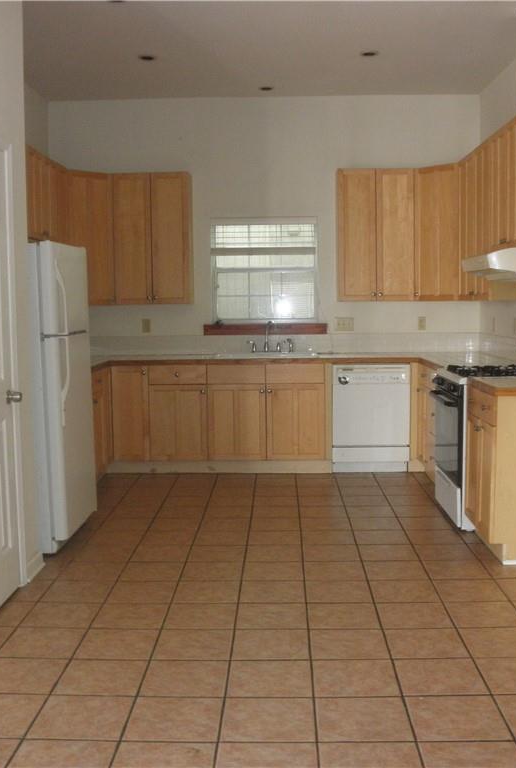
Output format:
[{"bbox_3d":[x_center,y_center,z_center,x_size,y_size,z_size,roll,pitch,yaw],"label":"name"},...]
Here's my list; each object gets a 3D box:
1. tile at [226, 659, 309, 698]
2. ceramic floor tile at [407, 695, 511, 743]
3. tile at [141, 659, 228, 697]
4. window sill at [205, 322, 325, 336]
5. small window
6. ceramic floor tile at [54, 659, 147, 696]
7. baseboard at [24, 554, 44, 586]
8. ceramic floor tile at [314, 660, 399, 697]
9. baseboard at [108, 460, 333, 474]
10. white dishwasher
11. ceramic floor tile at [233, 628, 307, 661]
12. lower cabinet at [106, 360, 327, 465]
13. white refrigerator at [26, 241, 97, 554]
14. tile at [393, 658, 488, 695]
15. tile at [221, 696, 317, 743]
[{"bbox_3d":[0.045,1.078,3.024,0.305,0.010,0.305,-1,6,2],"label":"tile"},{"bbox_3d":[0.650,1.095,2.708,0.305,0.010,0.305,-1,6,2],"label":"ceramic floor tile"},{"bbox_3d":[-0.258,1.064,2.991,0.300,0.010,0.300,-1,5,2],"label":"tile"},{"bbox_3d":[0.066,-0.464,7.052,1.052,0.099,0.085,-1,5,2],"label":"window sill"},{"bbox_3d":[0.051,-0.965,7.064,0.897,0.900,0.090,-1,6,2],"label":"small window"},{"bbox_3d":[-0.561,1.065,3.001,0.300,0.010,0.300,-1,5,2],"label":"ceramic floor tile"},{"bbox_3d":[-1.118,0.912,4.162,0.021,0.088,0.322,-1,5,2],"label":"baseboard"},{"bbox_3d":[0.350,1.059,2.977,0.299,0.010,0.299,-1,5,2],"label":"ceramic floor tile"},{"bbox_3d":[-0.308,0.670,6.676,1.813,0.112,0.018,-1,6,2],"label":"baseboard"},{"bbox_3d":[0.902,0.260,6.804,0.600,0.865,0.600,-1,5,2],"label":"white dishwasher"},{"bbox_3d":[0.054,1.035,3.285,0.299,0.010,0.299,-1,5,2],"label":"ceramic floor tile"},{"bbox_3d":[-0.319,0.206,6.843,1.710,0.780,0.600,-1,5,2],"label":"lower cabinet"},{"bbox_3d":[-1.382,0.070,4.763,0.760,1.710,0.690,0,6,3],"label":"white refrigerator"},{"bbox_3d":[0.660,1.068,3.008,0.305,0.010,0.305,-1,6,2],"label":"tile"},{"bbox_3d":[0.037,1.088,2.679,0.300,0.010,0.300,-1,5,2],"label":"tile"}]

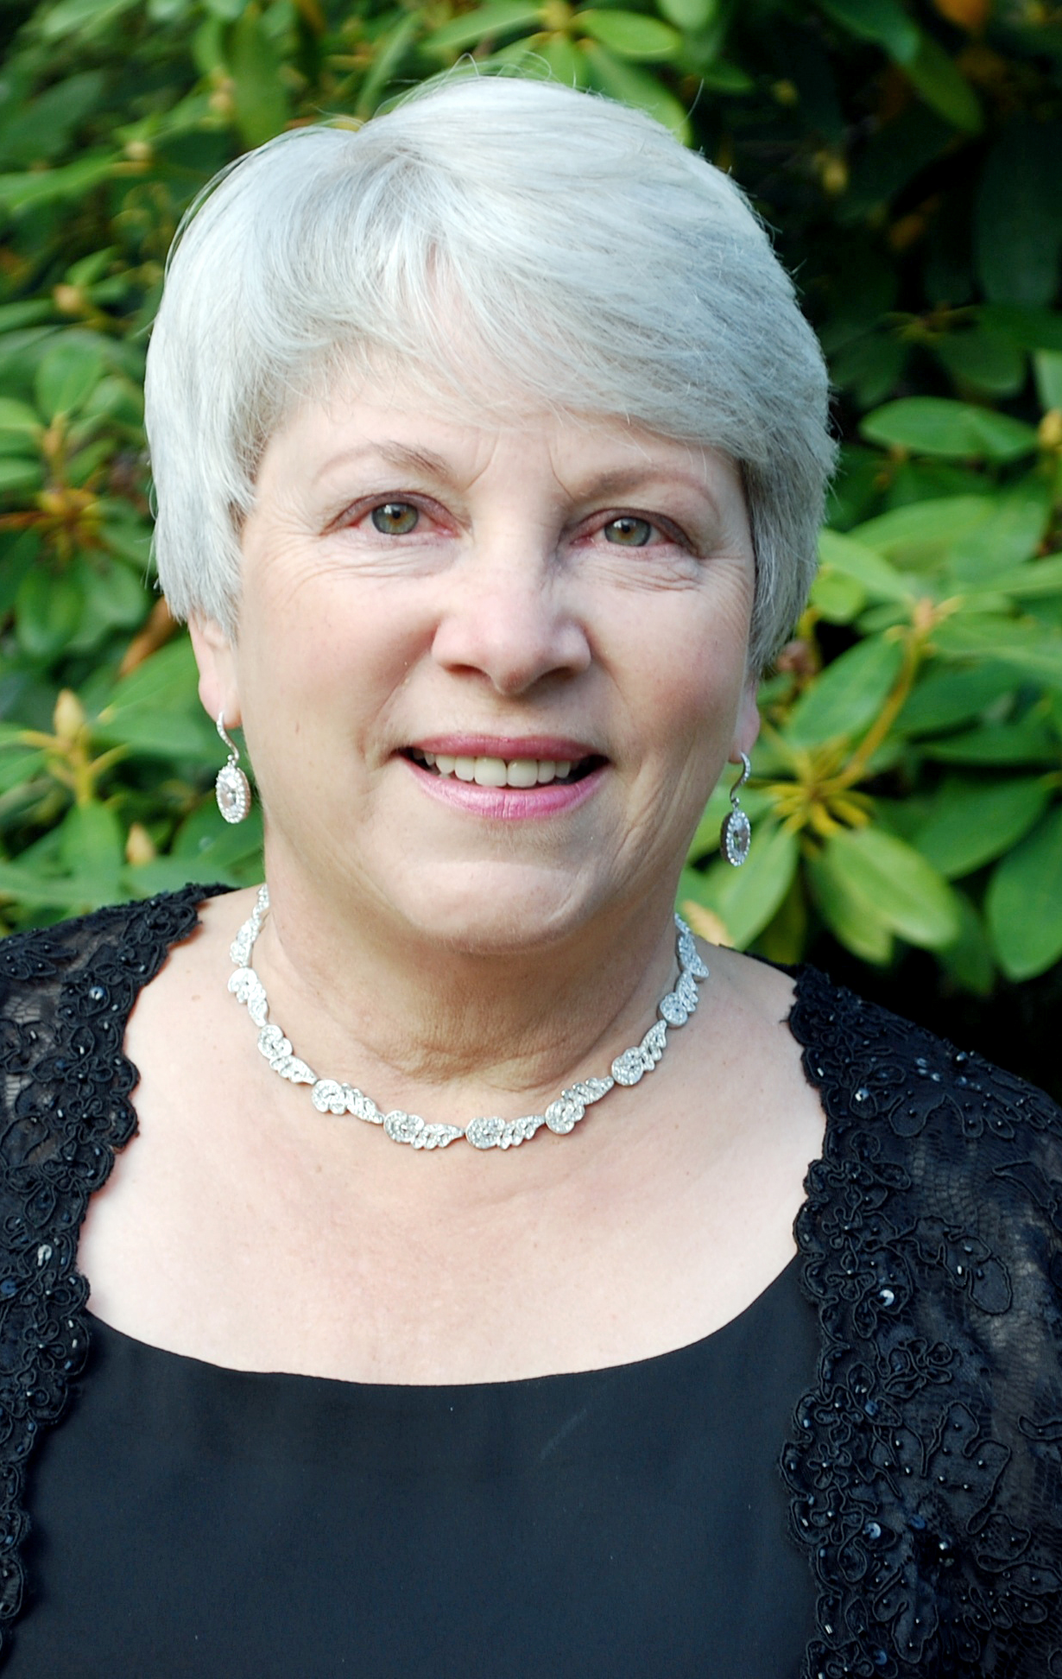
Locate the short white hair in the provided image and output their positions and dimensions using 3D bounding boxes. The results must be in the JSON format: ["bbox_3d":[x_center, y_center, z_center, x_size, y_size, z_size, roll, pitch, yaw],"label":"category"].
[{"bbox_3d":[-0.012,-0.120,1.445,0.190,0.185,0.215,3,-3,-6],"label":"short white hair"}]

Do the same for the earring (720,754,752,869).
[{"bbox_3d":[0.057,-0.008,1.435,0.008,0.032,0.010,1,0,44],"label":"earring"}]

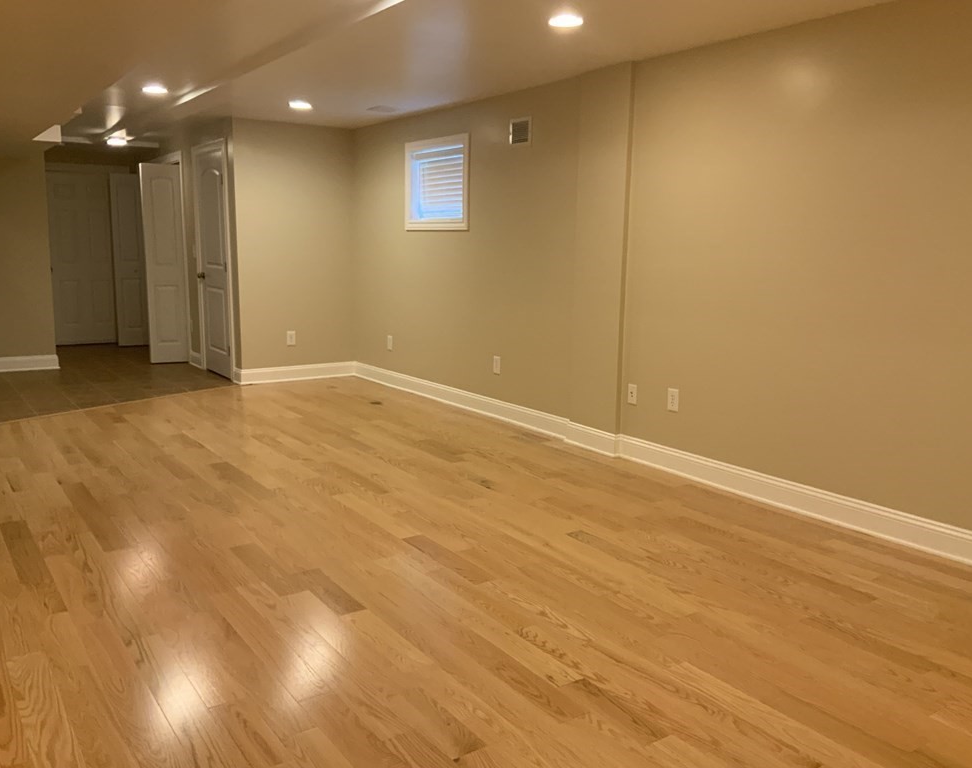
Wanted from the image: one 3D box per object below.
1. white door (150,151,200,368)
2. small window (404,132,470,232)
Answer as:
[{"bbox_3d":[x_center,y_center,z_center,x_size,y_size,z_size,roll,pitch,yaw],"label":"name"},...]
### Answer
[{"bbox_3d":[-3.184,-1.184,8.584,0.390,2.000,0.045,-3,10,-20],"label":"white door"},{"bbox_3d":[-0.371,-1.548,6.678,0.100,0.690,0.950,-5,11,-34],"label":"small window"}]

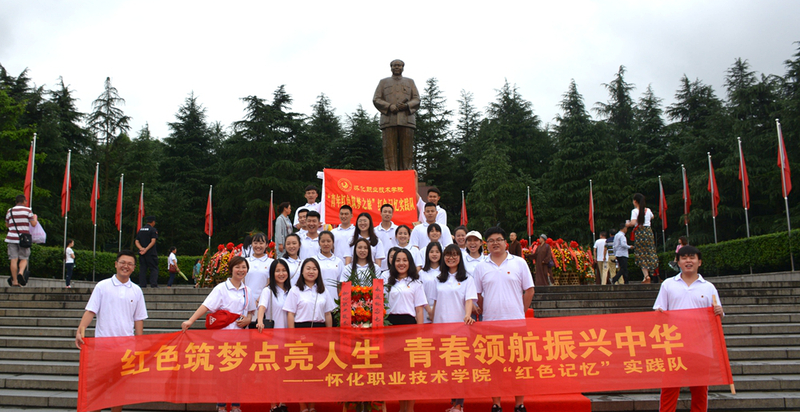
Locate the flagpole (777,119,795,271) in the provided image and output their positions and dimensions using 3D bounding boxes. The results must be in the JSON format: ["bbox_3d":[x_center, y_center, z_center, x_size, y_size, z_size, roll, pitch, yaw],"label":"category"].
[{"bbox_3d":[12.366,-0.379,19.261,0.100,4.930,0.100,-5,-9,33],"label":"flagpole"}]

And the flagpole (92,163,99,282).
[{"bbox_3d":[-12.993,0.692,25.672,0.100,5.070,0.100,3,-8,-27],"label":"flagpole"}]

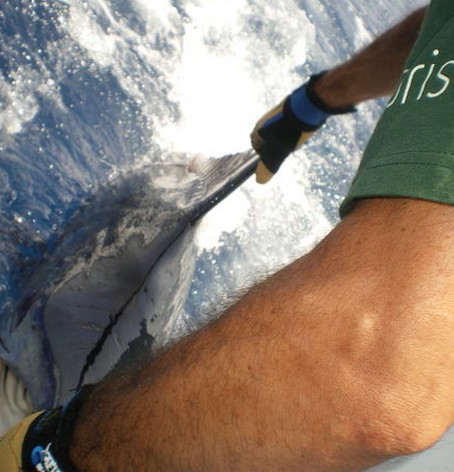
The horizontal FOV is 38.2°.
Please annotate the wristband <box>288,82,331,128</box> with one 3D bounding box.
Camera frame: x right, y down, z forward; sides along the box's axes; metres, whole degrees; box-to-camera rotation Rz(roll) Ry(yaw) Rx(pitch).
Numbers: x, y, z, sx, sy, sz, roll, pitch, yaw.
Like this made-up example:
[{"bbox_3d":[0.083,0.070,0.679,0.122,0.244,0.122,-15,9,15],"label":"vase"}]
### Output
[{"bbox_3d":[0.152,-0.233,1.180,0.076,0.036,0.064,49,41,-4],"label":"wristband"}]

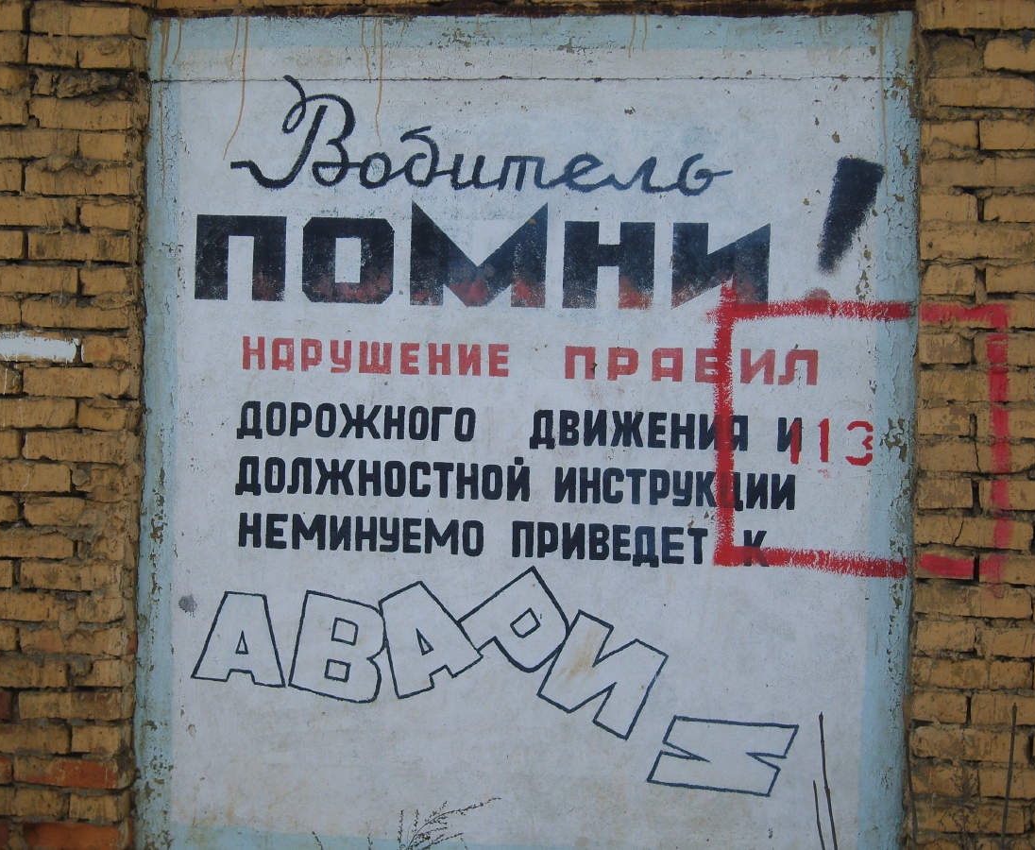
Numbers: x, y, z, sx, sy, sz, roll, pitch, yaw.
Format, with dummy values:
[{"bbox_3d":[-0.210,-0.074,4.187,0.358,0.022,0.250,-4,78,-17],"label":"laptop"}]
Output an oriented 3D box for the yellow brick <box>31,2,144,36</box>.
[{"bbox_3d":[-1.012,-0.947,5.573,0.250,0.065,0.120,1,1,10],"label":"yellow brick"}]

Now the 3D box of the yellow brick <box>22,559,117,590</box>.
[{"bbox_3d":[-1.027,0.349,5.546,0.250,0.065,0.120,1,1,11],"label":"yellow brick"}]

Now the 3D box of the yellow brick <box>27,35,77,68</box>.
[{"bbox_3d":[-1.060,-0.870,5.568,0.123,0.068,0.205,1,2,10],"label":"yellow brick"}]

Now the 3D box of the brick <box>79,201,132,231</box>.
[{"bbox_3d":[-0.936,-0.486,5.557,0.122,0.067,0.205,1,2,10],"label":"brick"}]

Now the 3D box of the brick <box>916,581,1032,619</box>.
[{"bbox_3d":[1.002,0.379,5.186,0.250,0.065,0.120,1,1,9],"label":"brick"}]

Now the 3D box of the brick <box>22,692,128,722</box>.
[{"bbox_3d":[-1.020,0.650,5.502,0.250,0.066,0.120,1,0,8],"label":"brick"}]

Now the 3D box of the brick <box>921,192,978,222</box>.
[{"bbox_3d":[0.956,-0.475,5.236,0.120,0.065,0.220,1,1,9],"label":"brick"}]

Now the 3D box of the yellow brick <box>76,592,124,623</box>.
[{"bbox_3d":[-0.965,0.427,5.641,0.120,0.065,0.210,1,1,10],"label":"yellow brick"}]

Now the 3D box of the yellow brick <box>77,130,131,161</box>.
[{"bbox_3d":[-0.932,-0.647,5.577,0.120,0.065,0.250,1,1,11],"label":"yellow brick"}]

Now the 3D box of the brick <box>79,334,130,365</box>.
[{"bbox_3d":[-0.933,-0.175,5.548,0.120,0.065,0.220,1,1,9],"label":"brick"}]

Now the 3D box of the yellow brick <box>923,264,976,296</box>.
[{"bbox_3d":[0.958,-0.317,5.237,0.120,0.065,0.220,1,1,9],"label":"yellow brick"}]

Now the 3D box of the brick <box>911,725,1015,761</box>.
[{"bbox_3d":[0.996,0.693,5.203,0.247,0.069,0.120,1,2,10],"label":"brick"}]

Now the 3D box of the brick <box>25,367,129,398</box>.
[{"bbox_3d":[-1.010,-0.098,5.503,0.253,0.066,0.120,1,0,8],"label":"brick"}]

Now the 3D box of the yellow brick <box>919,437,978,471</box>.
[{"bbox_3d":[0.948,0.065,5.192,0.130,0.065,0.120,1,1,9],"label":"yellow brick"}]

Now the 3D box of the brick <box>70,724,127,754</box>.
[{"bbox_3d":[-0.953,0.725,5.558,0.119,0.066,0.250,1,0,8],"label":"brick"}]

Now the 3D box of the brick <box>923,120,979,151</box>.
[{"bbox_3d":[0.967,-0.634,5.292,0.121,0.066,0.250,1,0,8],"label":"brick"}]

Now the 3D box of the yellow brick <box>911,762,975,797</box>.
[{"bbox_3d":[0.949,0.767,5.216,0.120,0.065,0.250,1,1,11],"label":"yellow brick"}]

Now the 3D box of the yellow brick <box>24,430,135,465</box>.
[{"bbox_3d":[-1.012,0.051,5.513,0.250,0.065,0.120,1,1,9],"label":"yellow brick"}]

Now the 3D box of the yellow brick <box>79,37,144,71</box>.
[{"bbox_3d":[-0.928,-0.861,5.573,0.120,0.065,0.250,1,1,11],"label":"yellow brick"}]

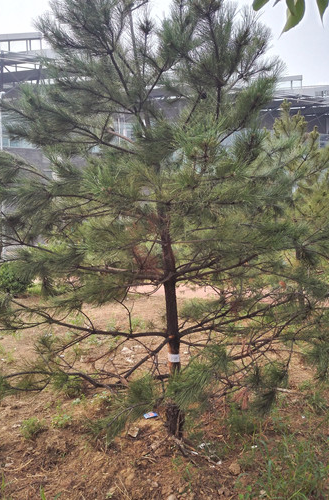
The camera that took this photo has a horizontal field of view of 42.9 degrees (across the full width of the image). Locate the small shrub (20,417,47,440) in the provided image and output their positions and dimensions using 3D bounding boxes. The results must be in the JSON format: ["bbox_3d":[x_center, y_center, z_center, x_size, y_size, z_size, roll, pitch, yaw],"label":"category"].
[{"bbox_3d":[-1.000,1.363,3.200,0.210,0.150,0.190,-1,-1,0],"label":"small shrub"}]

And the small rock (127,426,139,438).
[{"bbox_3d":[-0.218,1.285,2.950,0.085,0.060,0.075,-1,-1,0],"label":"small rock"}]

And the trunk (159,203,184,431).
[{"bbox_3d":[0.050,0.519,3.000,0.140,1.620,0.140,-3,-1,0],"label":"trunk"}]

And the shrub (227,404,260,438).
[{"bbox_3d":[0.594,1.289,3.150,0.240,0.220,0.220,-1,-1,0],"label":"shrub"}]

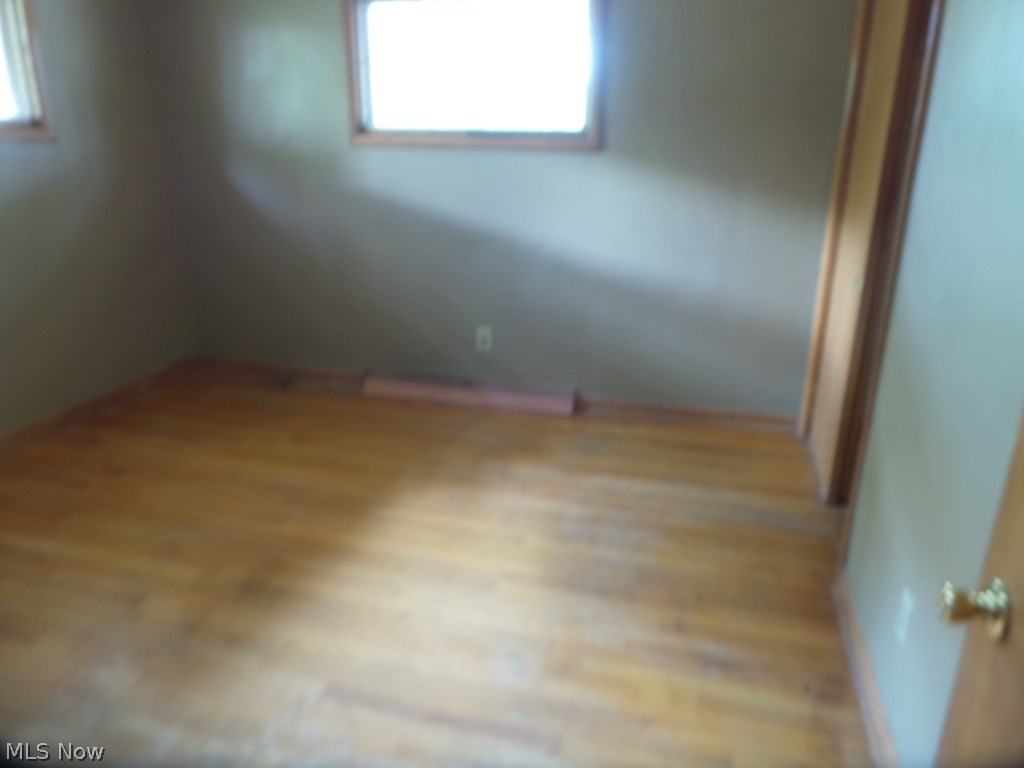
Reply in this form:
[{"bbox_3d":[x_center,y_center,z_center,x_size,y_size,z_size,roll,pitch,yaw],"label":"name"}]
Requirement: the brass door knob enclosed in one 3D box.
[{"bbox_3d":[0.552,0.267,0.818,0.063,0.064,0.064,6,18,16],"label":"brass door knob"}]

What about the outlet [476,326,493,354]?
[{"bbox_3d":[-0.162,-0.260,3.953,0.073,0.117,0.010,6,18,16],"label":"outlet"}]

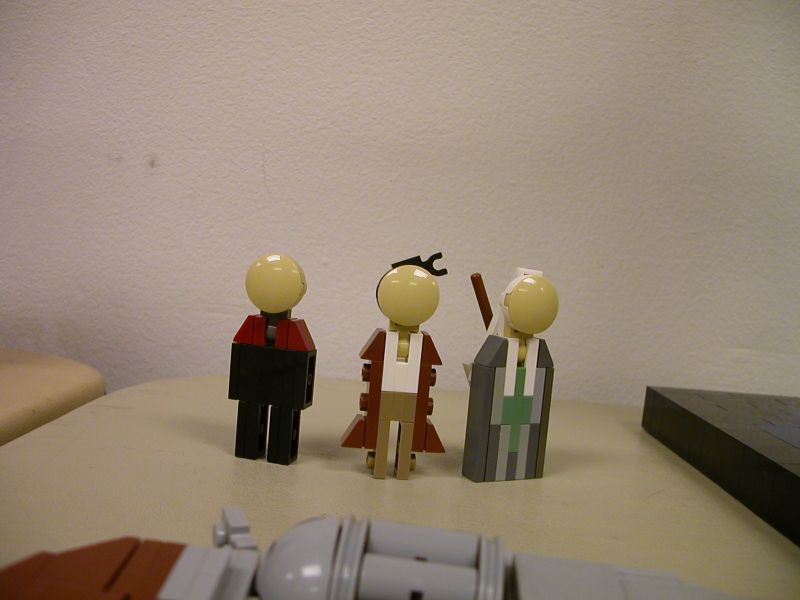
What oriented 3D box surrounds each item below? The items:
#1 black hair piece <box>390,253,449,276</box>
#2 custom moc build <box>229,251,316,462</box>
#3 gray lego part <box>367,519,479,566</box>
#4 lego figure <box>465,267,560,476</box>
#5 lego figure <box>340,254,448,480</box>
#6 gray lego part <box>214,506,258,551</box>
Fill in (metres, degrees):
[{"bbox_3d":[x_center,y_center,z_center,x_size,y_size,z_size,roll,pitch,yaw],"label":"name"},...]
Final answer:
[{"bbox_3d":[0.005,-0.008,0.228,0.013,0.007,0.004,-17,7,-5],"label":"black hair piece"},{"bbox_3d":[-0.036,0.016,0.237,0.022,0.058,0.014,6,5,13],"label":"custom moc build"},{"bbox_3d":[0.003,0.037,0.124,0.016,0.008,0.008,7,5,2],"label":"gray lego part"},{"bbox_3d":[0.032,0.021,0.242,0.022,0.060,0.020,3,5,-25],"label":"lego figure"},{"bbox_3d":[0.000,0.018,0.230,0.029,0.061,0.014,4,5,-7],"label":"lego figure"},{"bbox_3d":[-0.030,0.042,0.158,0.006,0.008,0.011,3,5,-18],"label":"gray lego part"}]

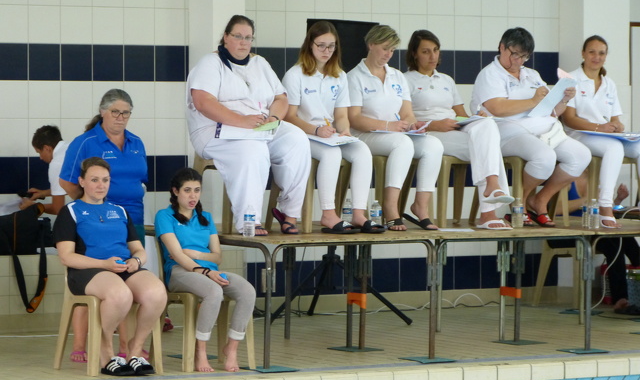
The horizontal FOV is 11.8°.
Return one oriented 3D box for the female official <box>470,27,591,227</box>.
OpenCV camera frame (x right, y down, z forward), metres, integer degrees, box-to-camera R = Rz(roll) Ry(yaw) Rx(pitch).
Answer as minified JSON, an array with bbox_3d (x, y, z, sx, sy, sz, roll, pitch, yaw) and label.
[{"bbox_3d":[1.385,-0.420,20.450,0.600,1.310,0.760,-1,2,-37],"label":"female official"}]

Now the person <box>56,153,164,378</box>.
[{"bbox_3d":[-1.189,0.417,17.145,0.540,1.200,0.620,-1,2,-35],"label":"person"}]

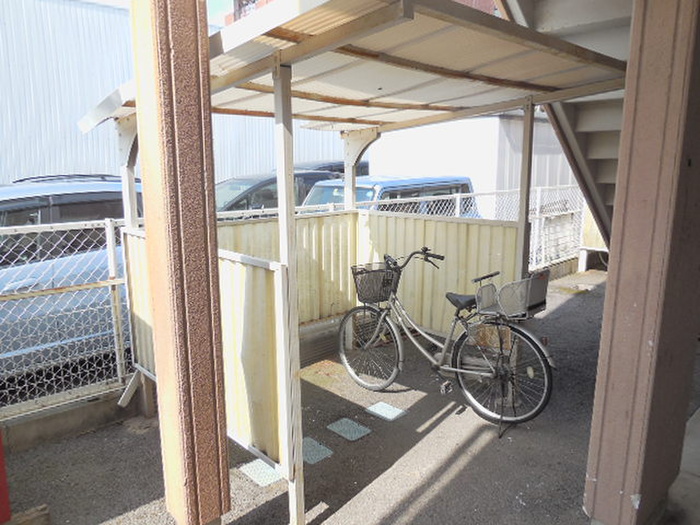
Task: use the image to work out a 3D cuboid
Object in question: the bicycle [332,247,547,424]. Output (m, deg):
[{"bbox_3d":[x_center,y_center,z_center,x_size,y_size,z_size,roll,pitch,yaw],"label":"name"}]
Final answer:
[{"bbox_3d":[0.553,0.494,3.539,1.810,1.100,0.560,9,15,41],"label":"bicycle"}]

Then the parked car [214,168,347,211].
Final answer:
[{"bbox_3d":[-1.584,-0.875,9.353,1.700,1.540,4.400,10,15,43],"label":"parked car"}]

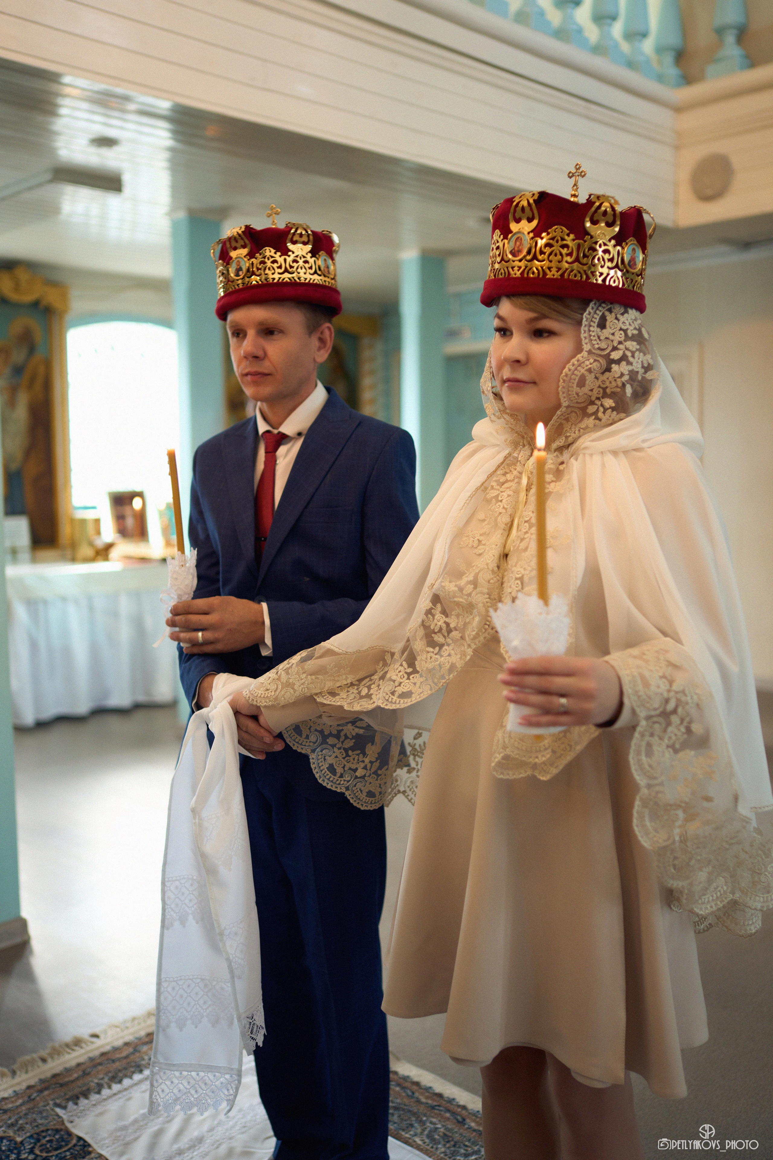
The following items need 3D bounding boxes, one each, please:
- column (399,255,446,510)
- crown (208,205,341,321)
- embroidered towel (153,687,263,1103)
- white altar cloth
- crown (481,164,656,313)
[{"bbox_3d":[0.228,-0.620,6.851,0.200,2.600,0.175,-6,8,-43],"label":"column"},{"bbox_3d":[-0.197,-0.571,2.014,0.230,0.197,0.230,-3,4,0],"label":"crown"},{"bbox_3d":[-0.297,0.526,1.851,0.190,0.747,0.150,1,6,15],"label":"embroidered towel"},{"bbox_3d":[-1.657,0.330,6.481,1.150,0.830,0.700,-4,7,-32],"label":"white altar cloth"},{"bbox_3d":[0.248,-0.465,1.528,0.230,0.196,0.230,3,7,0],"label":"crown"}]

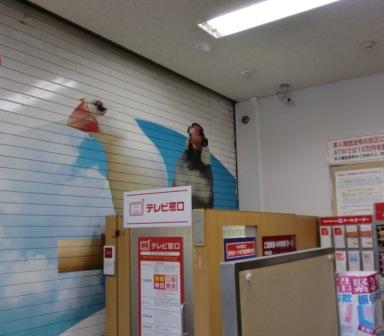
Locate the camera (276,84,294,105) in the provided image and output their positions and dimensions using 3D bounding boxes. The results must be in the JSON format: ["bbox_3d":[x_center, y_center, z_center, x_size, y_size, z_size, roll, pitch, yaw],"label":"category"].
[{"bbox_3d":[0.933,-0.736,4.426,0.120,0.190,0.180,5,-10,-40],"label":"camera"}]

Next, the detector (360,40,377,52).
[{"bbox_3d":[1.389,-0.958,3.459,0.115,0.045,0.115,-7,-10,33],"label":"detector"}]

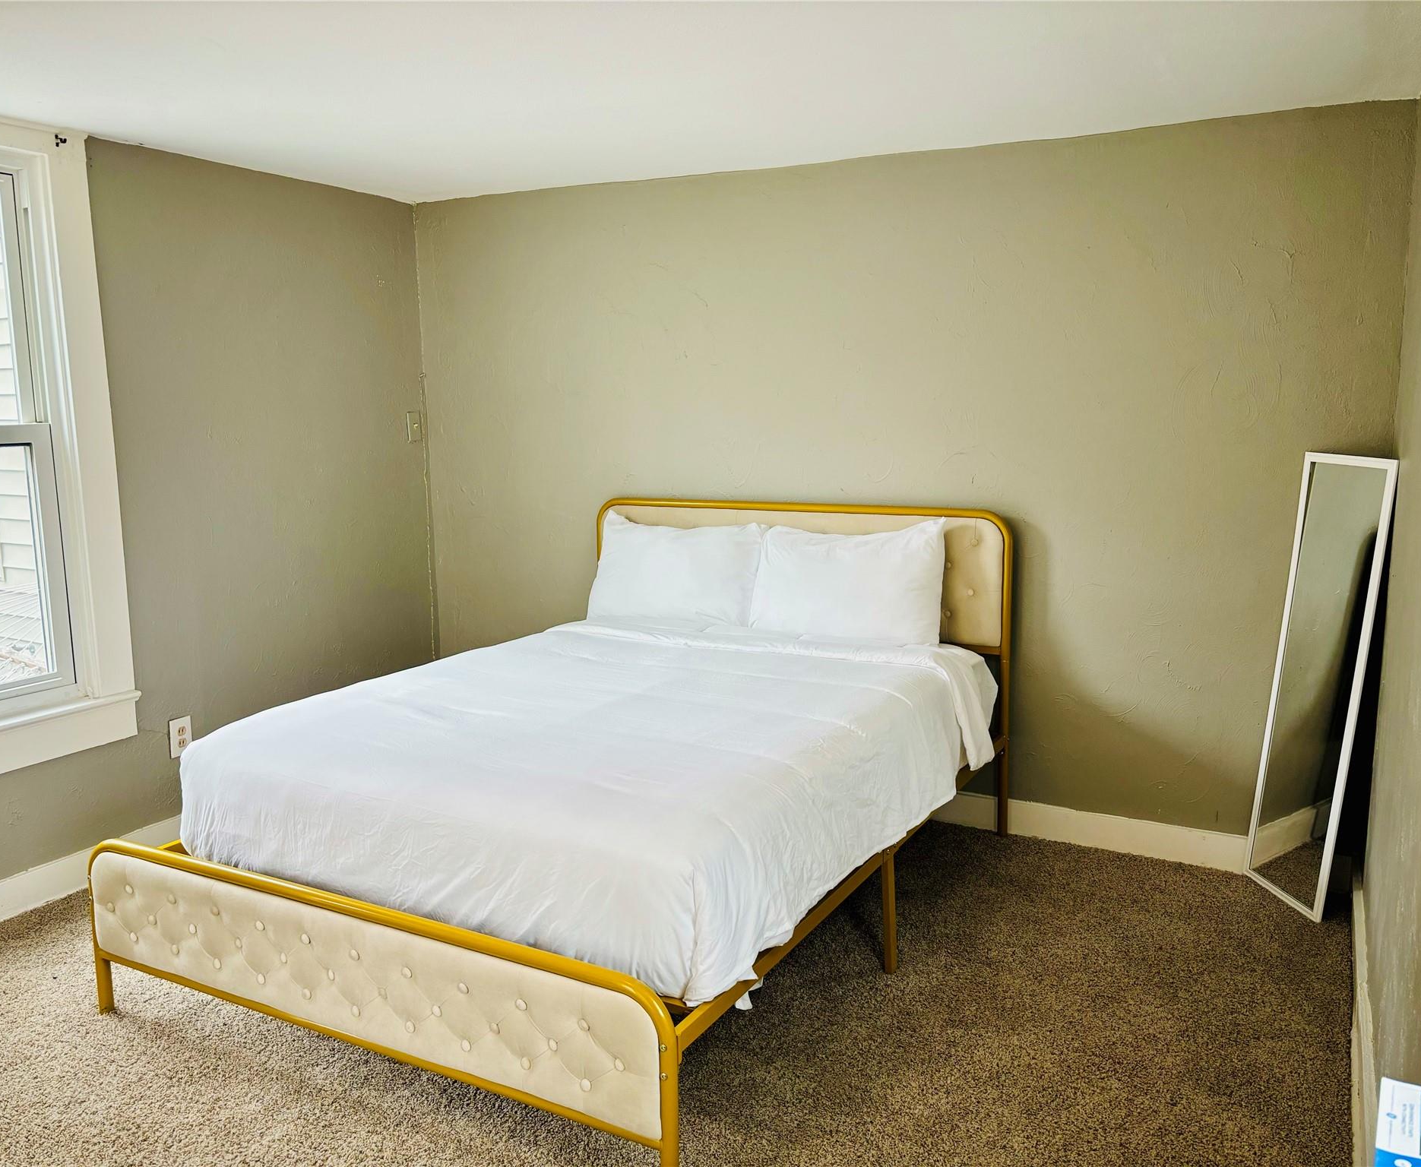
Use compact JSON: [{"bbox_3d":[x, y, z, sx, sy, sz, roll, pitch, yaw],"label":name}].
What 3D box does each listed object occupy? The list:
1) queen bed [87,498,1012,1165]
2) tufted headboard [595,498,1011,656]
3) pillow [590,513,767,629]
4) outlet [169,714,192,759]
[{"bbox_3d":[-0.230,0.374,3.071,1.530,1.017,2.047,4,10,29],"label":"queen bed"},{"bbox_3d":[0.254,-0.045,3.900,1.515,0.443,0.050,4,10,29],"label":"tufted headboard"},{"bbox_3d":[-0.111,-0.032,3.916,0.655,0.400,0.160,4,-8,29],"label":"pillow"},{"bbox_3d":[-1.617,0.470,3.569,0.008,0.116,0.071,4,10,29],"label":"outlet"}]

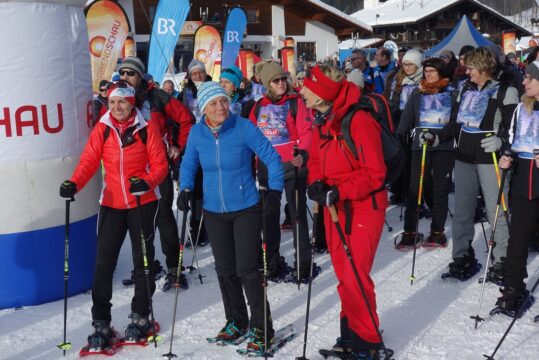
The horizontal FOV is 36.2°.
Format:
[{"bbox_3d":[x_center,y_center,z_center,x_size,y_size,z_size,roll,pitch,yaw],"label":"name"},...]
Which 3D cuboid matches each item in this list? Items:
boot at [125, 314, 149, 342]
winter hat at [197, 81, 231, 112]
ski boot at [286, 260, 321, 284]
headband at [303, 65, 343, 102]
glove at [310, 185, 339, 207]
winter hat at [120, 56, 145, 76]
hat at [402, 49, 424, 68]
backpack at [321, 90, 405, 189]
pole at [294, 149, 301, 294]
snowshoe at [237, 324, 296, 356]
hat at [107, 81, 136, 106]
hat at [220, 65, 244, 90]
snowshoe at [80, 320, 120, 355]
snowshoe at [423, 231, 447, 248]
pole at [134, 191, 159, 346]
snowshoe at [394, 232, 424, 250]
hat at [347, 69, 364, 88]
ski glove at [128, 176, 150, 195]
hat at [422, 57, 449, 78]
[{"bbox_3d":[-0.843,0.949,5.300,0.115,0.165,0.270,4,10,25],"label":"boot"},{"bbox_3d":[-0.340,-0.506,4.997,0.190,0.190,0.220,-9,0,-24],"label":"winter hat"},{"bbox_3d":[0.263,0.715,6.366,0.120,0.160,0.285,5,11,30],"label":"ski boot"},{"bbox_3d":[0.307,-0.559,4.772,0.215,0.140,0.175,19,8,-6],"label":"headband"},{"bbox_3d":[0.322,0.088,4.820,0.160,0.130,0.120,-7,10,-34],"label":"glove"},{"bbox_3d":[-1.028,-0.847,6.204,0.190,0.170,0.220,7,13,31],"label":"winter hat"},{"bbox_3d":[1.372,-1.153,7.850,0.190,0.190,0.220,4,10,30],"label":"hat"},{"bbox_3d":[0.623,-0.247,5.030,0.290,0.540,0.310,-14,14,-30],"label":"backpack"},{"bbox_3d":[0.207,0.277,6.093,0.050,1.110,0.055,-1,9,0],"label":"pole"},{"bbox_3d":[0.005,0.986,5.394,0.220,0.110,0.550,4,12,22],"label":"snowshoe"},{"bbox_3d":[-0.934,-0.546,5.200,0.180,0.160,0.200,0,9,10],"label":"hat"},{"bbox_3d":[-0.339,-0.923,7.347,0.180,0.190,0.210,7,12,41],"label":"hat"},{"bbox_3d":[-1.080,0.992,5.365,0.210,0.110,0.540,0,11,0],"label":"snowshoe"},{"bbox_3d":[1.515,0.541,7.498,0.110,0.140,0.280,7,13,32],"label":"snowshoe"},{"bbox_3d":[-0.776,0.533,5.195,0.090,1.080,0.090,-5,7,0],"label":"pole"},{"bbox_3d":[1.267,0.559,7.486,0.120,0.150,0.280,7,12,40],"label":"snowshoe"},{"bbox_3d":[0.907,-1.066,8.742,0.180,0.200,0.200,7,12,41],"label":"hat"},{"bbox_3d":[-0.806,0.042,5.130,0.110,0.120,0.140,6,11,41],"label":"ski glove"},{"bbox_3d":[1.475,-0.988,7.297,0.200,0.190,0.220,0,11,0],"label":"hat"}]

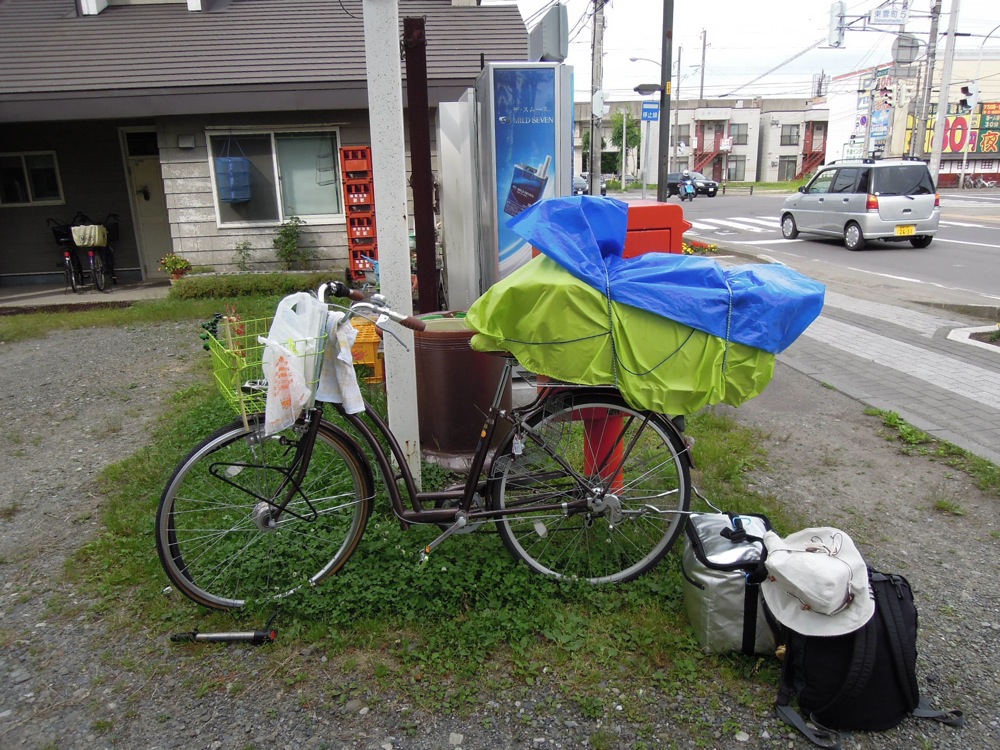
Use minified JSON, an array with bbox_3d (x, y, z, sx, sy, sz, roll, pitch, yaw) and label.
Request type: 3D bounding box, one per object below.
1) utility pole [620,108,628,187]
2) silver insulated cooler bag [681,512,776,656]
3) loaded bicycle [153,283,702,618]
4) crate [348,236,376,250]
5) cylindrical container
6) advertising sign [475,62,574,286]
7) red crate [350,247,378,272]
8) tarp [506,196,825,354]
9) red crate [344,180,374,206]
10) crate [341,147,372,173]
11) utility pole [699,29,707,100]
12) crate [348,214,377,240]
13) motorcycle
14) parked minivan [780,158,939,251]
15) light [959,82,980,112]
[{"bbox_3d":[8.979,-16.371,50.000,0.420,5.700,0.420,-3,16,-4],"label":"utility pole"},{"bbox_3d":[0.775,0.673,2.260,0.285,0.300,0.345,0,16,5],"label":"silver insulated cooler bag"},{"bbox_3d":[-0.236,0.262,2.295,1.790,1.080,0.600,-3,16,-3],"label":"loaded bicycle"},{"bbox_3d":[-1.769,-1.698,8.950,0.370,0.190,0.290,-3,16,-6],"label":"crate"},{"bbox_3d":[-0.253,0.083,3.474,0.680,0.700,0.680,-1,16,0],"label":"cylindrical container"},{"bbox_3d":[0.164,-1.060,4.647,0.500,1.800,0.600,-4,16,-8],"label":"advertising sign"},{"bbox_3d":[-1.755,-1.470,8.980,0.360,0.360,0.280,-3,16,-4],"label":"red crate"},{"bbox_3d":[0.511,-0.326,2.250,0.950,0.470,0.440,-3,16,-5],"label":"tarp"},{"bbox_3d":[-1.773,-2.269,8.750,0.360,0.360,0.280,-3,16,-4],"label":"red crate"},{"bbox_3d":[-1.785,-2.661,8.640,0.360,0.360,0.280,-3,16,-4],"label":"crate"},{"bbox_3d":[24.827,-37.823,85.000,0.420,8.600,0.420,-2,16,0],"label":"utility pole"},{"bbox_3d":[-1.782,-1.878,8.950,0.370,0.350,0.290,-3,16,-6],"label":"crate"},{"bbox_3d":[9.491,-9.339,35.000,0.700,1.150,1.750,-3,16,-3],"label":"motorcycle"},{"bbox_3d":[6.800,-3.370,13.460,1.500,1.600,3.420,-3,16,-5],"label":"parked minivan"},{"bbox_3d":[15.575,-9.223,23.000,0.500,0.920,0.420,3,16,17],"label":"light"}]

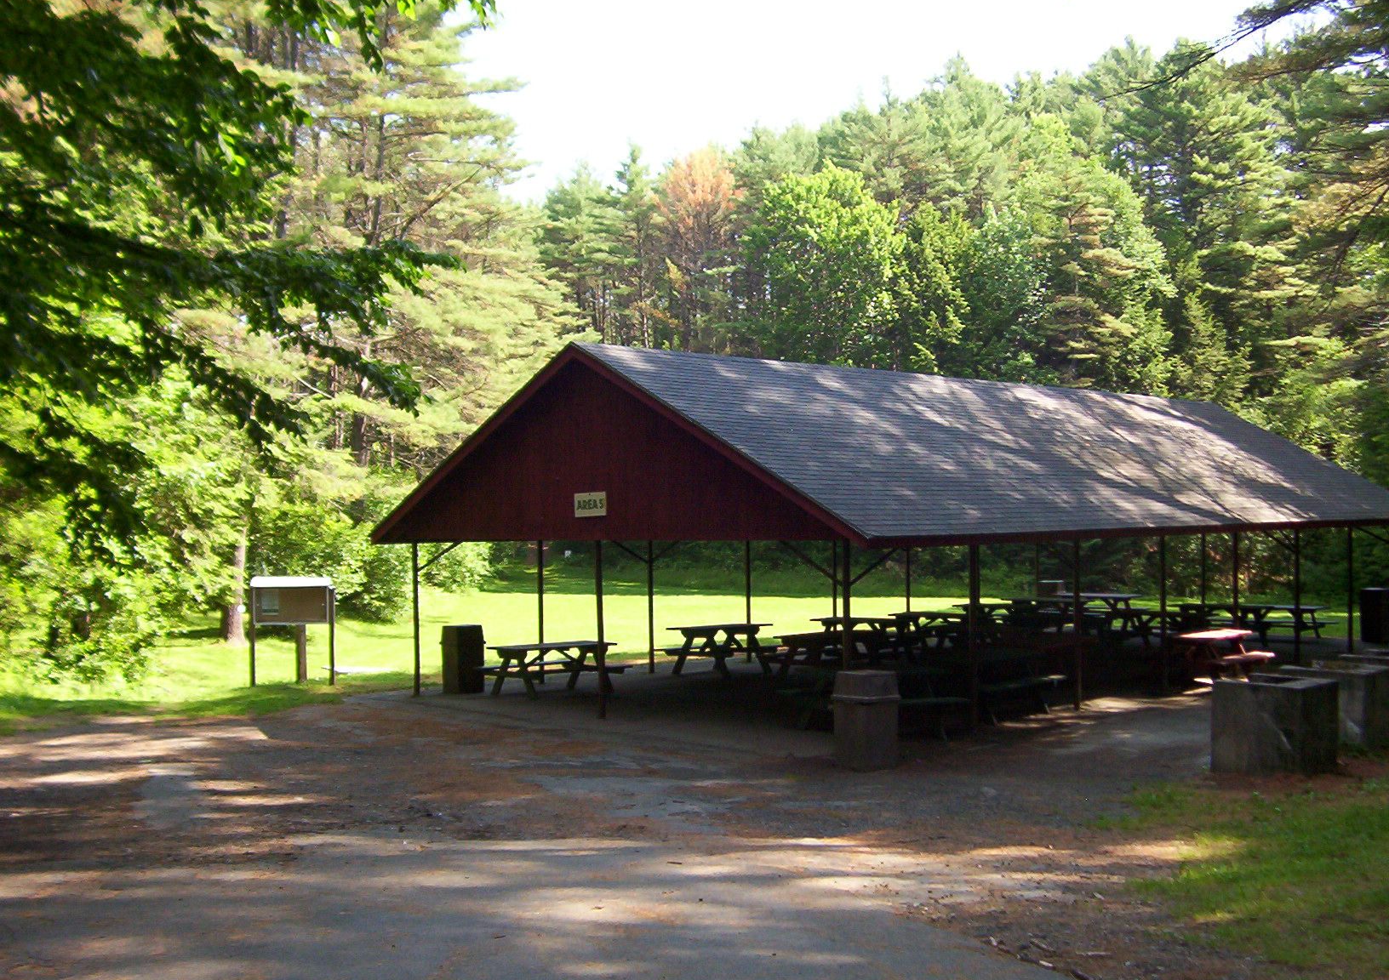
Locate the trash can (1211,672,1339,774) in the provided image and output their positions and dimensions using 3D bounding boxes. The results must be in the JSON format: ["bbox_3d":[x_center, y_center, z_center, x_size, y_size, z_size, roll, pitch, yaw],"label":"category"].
[{"bbox_3d":[5.945,2.396,14.804,0.905,0.877,0.994,-2,-1,42],"label":"trash can"}]

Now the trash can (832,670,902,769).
[{"bbox_3d":[1.846,2.477,15.594,0.540,0.991,0.540,0,-1,-38],"label":"trash can"}]

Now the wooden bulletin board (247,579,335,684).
[{"bbox_3d":[-6.598,2.327,23.840,1.332,1.792,0.380,-1,-1,-13],"label":"wooden bulletin board"}]

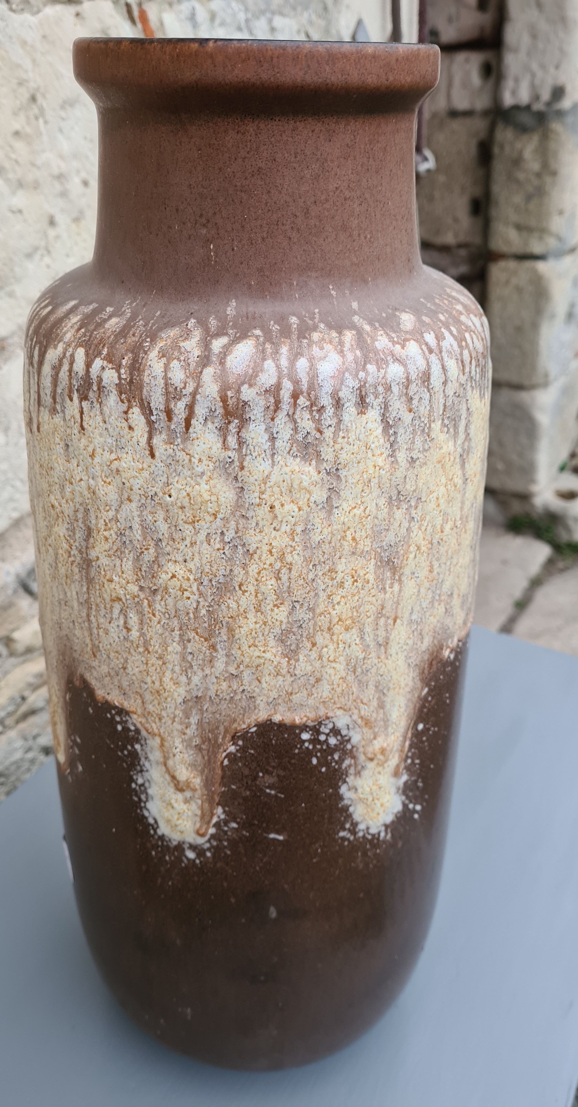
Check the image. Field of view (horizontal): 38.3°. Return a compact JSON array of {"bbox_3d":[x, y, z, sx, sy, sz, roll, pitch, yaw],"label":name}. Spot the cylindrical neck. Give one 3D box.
[{"bbox_3d":[-0.010,-0.118,0.247,0.102,0.059,0.102,0,32,-2],"label":"cylindrical neck"}]

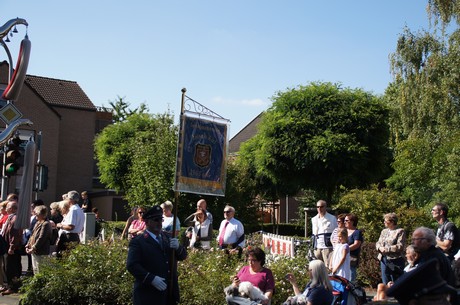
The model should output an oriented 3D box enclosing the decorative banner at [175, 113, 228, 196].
[{"bbox_3d":[-0.327,0.023,7.750,0.710,0.930,0.060,9,-11,-37],"label":"decorative banner"}]

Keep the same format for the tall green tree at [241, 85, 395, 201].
[{"bbox_3d":[2.190,0.780,17.155,4.100,5.300,4.100,1,-7,0],"label":"tall green tree"}]

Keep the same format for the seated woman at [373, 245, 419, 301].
[{"bbox_3d":[1.958,1.646,7.800,0.800,1.150,0.550,7,-9,-38],"label":"seated woman"}]

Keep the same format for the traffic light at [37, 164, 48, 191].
[{"bbox_3d":[-4.021,0.550,14.300,0.270,0.560,0.250,2,-8,-6],"label":"traffic light"}]

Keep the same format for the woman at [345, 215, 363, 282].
[{"bbox_3d":[2.019,1.820,10.894,0.320,1.630,0.470,7,-10,-41],"label":"woman"}]

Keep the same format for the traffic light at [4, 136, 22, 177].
[{"bbox_3d":[-4.439,0.088,13.600,0.280,0.820,0.350,5,-9,-30],"label":"traffic light"}]

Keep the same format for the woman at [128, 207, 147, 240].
[{"bbox_3d":[-1.700,1.819,12.194,0.480,1.630,0.320,2,-8,-12],"label":"woman"}]

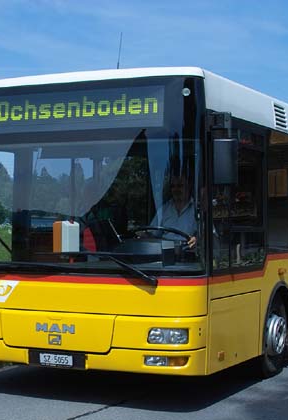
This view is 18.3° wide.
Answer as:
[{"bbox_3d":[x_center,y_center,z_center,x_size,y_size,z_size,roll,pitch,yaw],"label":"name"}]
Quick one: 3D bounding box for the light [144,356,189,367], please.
[{"bbox_3d":[0.173,1.127,6.657,0.330,0.085,0.085,0,-1,19],"label":"light"}]

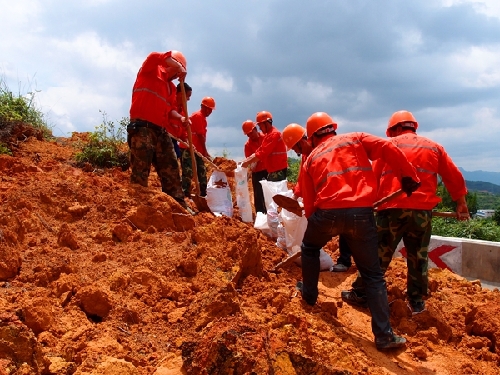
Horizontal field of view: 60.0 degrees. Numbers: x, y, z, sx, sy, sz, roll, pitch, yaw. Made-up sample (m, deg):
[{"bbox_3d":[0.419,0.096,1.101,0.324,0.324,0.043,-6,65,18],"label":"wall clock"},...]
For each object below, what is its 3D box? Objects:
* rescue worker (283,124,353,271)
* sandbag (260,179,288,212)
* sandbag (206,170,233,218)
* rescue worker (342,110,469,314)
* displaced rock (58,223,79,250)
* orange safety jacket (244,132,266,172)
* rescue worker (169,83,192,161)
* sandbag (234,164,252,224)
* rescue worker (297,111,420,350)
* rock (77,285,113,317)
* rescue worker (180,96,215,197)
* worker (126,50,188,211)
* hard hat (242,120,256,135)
[{"bbox_3d":[0.700,0.100,4.450,0.780,1.530,0.580,0,0,-18],"label":"rescue worker"},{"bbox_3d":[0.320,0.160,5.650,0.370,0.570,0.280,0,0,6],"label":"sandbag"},{"bbox_3d":[-0.366,0.072,5.200,0.330,0.570,0.300,0,0,-12],"label":"sandbag"},{"bbox_3d":[1.290,0.210,3.620,0.900,1.700,0.650,0,0,-13],"label":"rescue worker"},{"bbox_3d":[-1.382,0.373,3.300,0.160,0.200,0.160,0,0,0],"label":"displaced rock"},{"bbox_3d":[0.107,-0.533,6.600,0.500,0.630,0.360,0,0,30],"label":"orange safety jacket"},{"bbox_3d":[-0.970,-0.600,5.800,0.600,1.620,0.550,0,0,12],"label":"rescue worker"},{"bbox_3d":[-0.095,0.090,6.450,0.230,0.860,0.240,-6,0,6],"label":"sandbag"},{"bbox_3d":[0.770,0.300,3.070,0.800,1.660,0.800,0,0,-13],"label":"rescue worker"},{"bbox_3d":[-0.874,0.645,2.450,0.190,0.180,0.180,0,0,0],"label":"rock"},{"bbox_3d":[-0.852,-0.664,7.100,0.480,1.660,0.500,0,0,12],"label":"rescue worker"},{"bbox_3d":[-0.945,-0.587,4.500,0.540,1.670,0.560,0,0,30],"label":"worker"},{"bbox_3d":[-0.010,-0.970,7.000,0.280,0.160,0.220,-38,14,-30],"label":"hard hat"}]

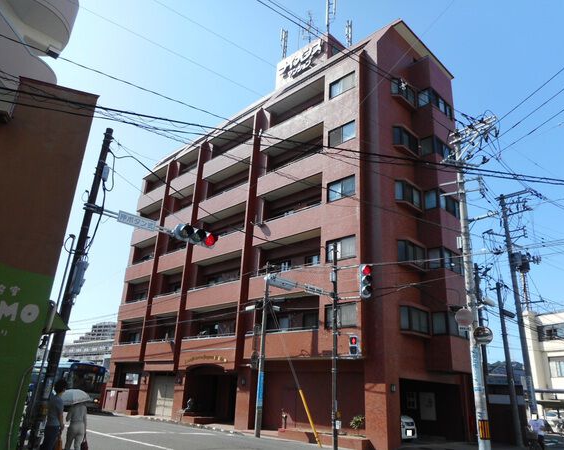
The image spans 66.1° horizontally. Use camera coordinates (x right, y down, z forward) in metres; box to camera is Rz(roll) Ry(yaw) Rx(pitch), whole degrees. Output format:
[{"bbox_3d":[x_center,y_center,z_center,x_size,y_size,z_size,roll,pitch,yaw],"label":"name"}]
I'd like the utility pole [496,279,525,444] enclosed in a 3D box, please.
[{"bbox_3d":[11.225,6.645,21.378,0.300,7.686,0.300,21,-26,-41],"label":"utility pole"}]

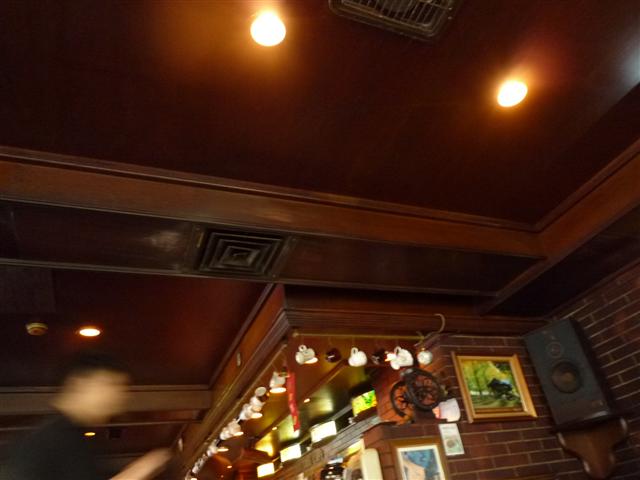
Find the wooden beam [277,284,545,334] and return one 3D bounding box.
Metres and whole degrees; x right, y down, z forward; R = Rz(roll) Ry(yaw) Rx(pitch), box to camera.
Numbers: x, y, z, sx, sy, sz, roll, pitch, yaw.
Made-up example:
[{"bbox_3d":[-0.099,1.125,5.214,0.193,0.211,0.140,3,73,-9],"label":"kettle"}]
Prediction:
[{"bbox_3d":[0.622,0.452,2.733,1.780,0.272,0.130,6,-35,-22],"label":"wooden beam"}]

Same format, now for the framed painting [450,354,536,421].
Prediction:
[{"bbox_3d":[0.985,0.838,2.635,0.473,0.377,0.035,6,-35,-22],"label":"framed painting"}]

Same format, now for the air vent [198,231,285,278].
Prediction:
[{"bbox_3d":[-0.322,0.049,1.855,0.310,0.040,0.312,6,-35,-22],"label":"air vent"}]

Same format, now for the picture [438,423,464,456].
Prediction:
[{"bbox_3d":[0.670,1.022,2.363,0.109,0.147,0.015,6,-35,-22],"label":"picture"}]

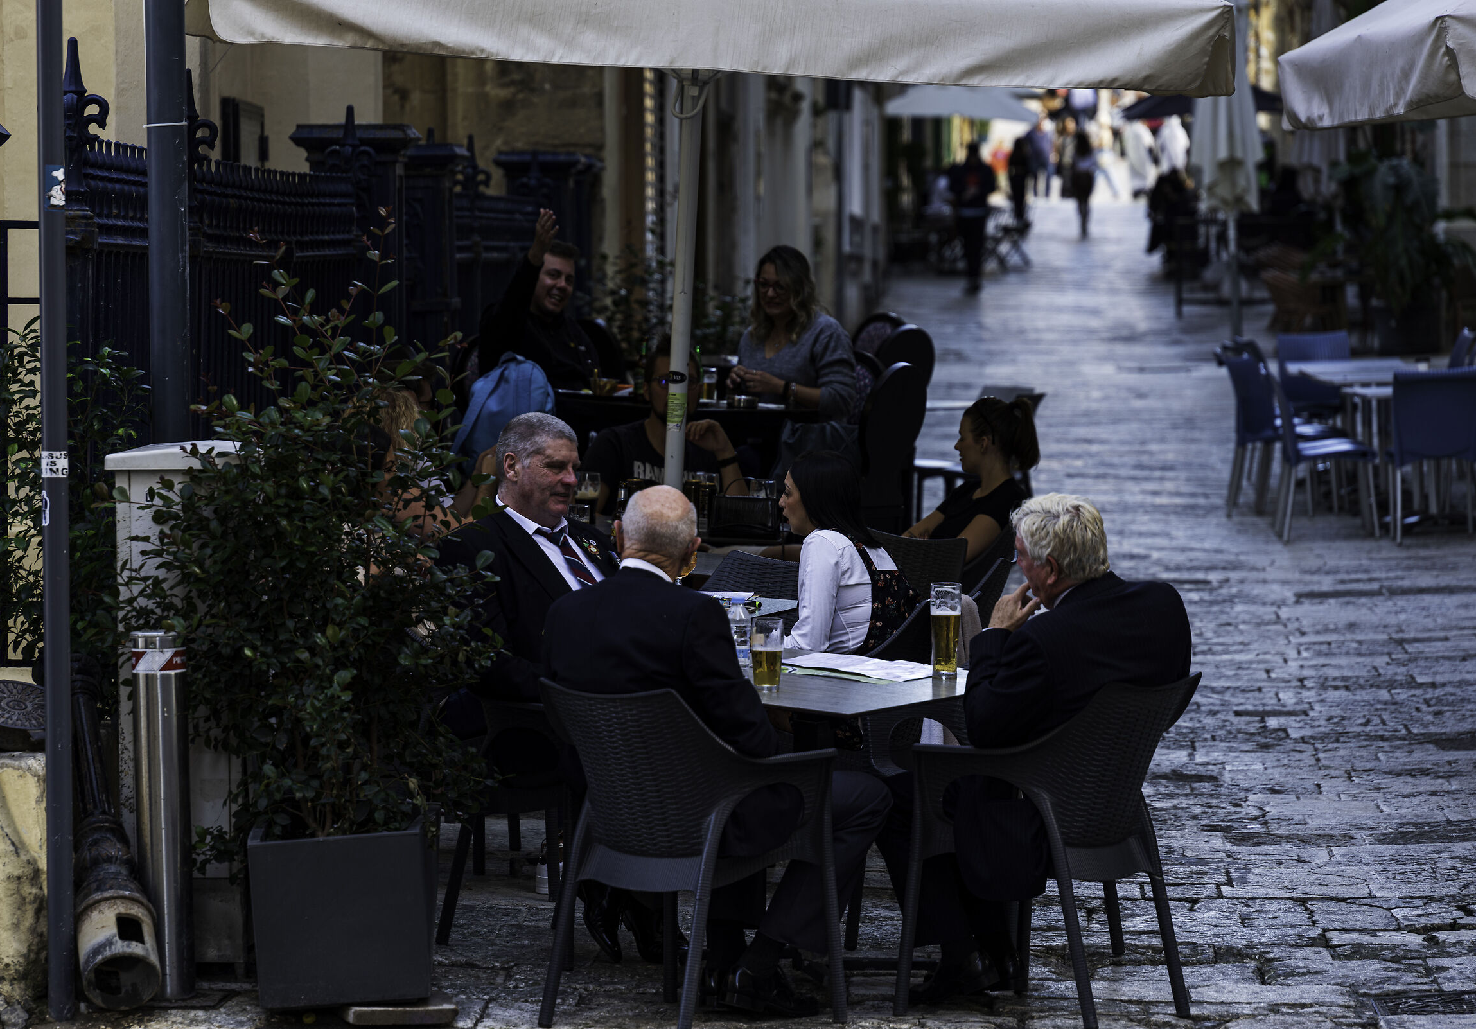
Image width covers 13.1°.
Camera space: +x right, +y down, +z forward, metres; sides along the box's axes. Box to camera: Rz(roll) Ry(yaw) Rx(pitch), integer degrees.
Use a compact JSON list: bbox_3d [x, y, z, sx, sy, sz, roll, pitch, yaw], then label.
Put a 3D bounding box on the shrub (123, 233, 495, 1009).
[{"bbox_3d":[-1.059,0.251,15.850,0.890,1.870,0.820,0,6,3],"label":"shrub"}]

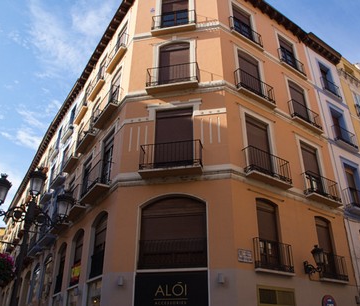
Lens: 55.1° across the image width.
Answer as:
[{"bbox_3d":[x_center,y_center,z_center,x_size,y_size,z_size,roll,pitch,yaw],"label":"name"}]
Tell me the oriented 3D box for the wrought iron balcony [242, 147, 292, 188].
[{"bbox_3d":[3.272,0.581,12.745,2.090,1.045,0.430,20,-36,-30],"label":"wrought iron balcony"}]

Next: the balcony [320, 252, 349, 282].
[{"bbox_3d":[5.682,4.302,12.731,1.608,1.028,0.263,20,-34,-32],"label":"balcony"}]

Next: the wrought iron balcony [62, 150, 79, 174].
[{"bbox_3d":[-6.194,0.285,19.852,0.420,1.020,1.920,18,-35,-27],"label":"wrought iron balcony"}]

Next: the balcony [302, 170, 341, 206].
[{"bbox_3d":[5.980,1.544,14.433,1.986,1.011,0.400,20,-36,-30],"label":"balcony"}]

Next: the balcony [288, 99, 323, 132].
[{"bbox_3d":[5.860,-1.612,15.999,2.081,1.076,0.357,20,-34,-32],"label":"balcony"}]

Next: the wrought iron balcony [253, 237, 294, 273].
[{"bbox_3d":[3.054,3.366,11.103,1.634,0.983,0.210,20,-36,-30],"label":"wrought iron balcony"}]

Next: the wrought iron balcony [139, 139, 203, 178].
[{"bbox_3d":[-0.294,0.244,12.154,2.156,1.079,0.500,-5,-31,9],"label":"wrought iron balcony"}]

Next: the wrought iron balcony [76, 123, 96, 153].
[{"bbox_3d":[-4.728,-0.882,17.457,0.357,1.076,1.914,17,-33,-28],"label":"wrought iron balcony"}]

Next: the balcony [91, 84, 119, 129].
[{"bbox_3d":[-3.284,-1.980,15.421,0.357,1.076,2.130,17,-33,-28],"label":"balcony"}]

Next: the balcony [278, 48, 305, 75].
[{"bbox_3d":[5.978,-4.671,18.185,1.939,1.048,0.200,20,-36,-30],"label":"balcony"}]

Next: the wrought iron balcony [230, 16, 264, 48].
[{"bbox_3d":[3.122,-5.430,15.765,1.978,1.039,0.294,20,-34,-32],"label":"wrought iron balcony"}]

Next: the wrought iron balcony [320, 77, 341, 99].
[{"bbox_3d":[8.801,-3.653,19.935,1.633,1.017,0.170,20,-36,-30],"label":"wrought iron balcony"}]

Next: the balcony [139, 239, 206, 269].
[{"bbox_3d":[-0.233,3.114,10.639,2.142,0.903,0.105,-5,-29,9],"label":"balcony"}]

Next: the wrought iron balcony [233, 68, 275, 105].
[{"bbox_3d":[3.262,-2.729,14.746,2.060,1.034,0.310,20,-36,-30],"label":"wrought iron balcony"}]

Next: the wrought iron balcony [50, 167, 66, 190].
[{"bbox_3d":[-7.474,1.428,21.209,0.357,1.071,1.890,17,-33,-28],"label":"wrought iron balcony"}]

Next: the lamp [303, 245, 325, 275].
[{"bbox_3d":[4.576,3.641,11.791,0.420,0.899,0.779,20,-36,-30],"label":"lamp"}]

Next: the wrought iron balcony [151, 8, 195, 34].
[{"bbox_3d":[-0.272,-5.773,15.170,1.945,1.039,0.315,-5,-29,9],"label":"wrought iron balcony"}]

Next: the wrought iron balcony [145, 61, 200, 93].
[{"bbox_3d":[-0.296,-2.953,13.597,2.033,1.076,0.389,-5,-29,9],"label":"wrought iron balcony"}]

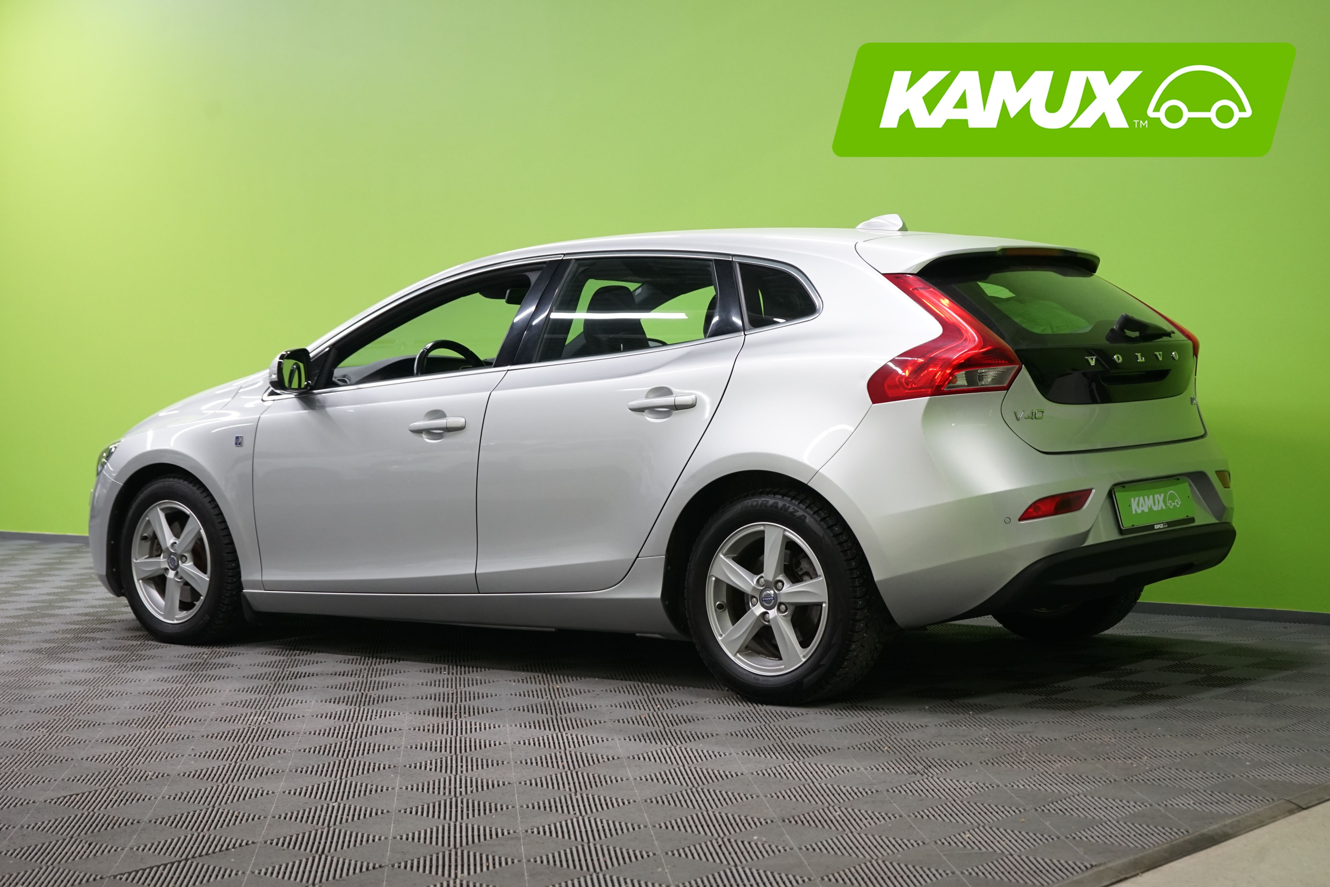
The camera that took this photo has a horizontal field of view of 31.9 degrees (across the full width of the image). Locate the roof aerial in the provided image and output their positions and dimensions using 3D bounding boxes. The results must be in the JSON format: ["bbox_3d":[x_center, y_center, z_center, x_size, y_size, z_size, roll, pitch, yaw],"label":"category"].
[{"bbox_3d":[0.680,-0.695,7.372,0.180,0.057,0.066,1,3,39],"label":"roof aerial"}]

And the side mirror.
[{"bbox_3d":[-1.238,-0.241,7.718,0.130,0.152,0.195,1,3,40],"label":"side mirror"}]

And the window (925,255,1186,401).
[{"bbox_3d":[1.242,-0.358,6.936,1.080,0.555,0.147,-5,-38,-51],"label":"window"}]

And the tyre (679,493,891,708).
[{"bbox_3d":[0.353,0.438,6.724,0.632,0.632,0.210,1,3,39],"label":"tyre"}]

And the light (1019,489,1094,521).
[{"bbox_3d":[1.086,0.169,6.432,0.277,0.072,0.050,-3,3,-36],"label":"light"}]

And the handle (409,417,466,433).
[{"bbox_3d":[-0.715,-0.059,7.333,0.243,0.046,0.052,1,3,40],"label":"handle"}]

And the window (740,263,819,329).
[{"bbox_3d":[0.322,-0.425,6.687,0.300,0.205,0.060,0,-18,36],"label":"window"}]

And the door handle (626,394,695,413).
[{"bbox_3d":[-0.008,-0.118,6.832,0.255,0.046,0.050,1,3,39],"label":"door handle"}]

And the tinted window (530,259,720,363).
[{"bbox_3d":[-0.103,-0.405,7.005,0.646,0.333,0.060,0,-19,38],"label":"tinted window"}]

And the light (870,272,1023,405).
[{"bbox_3d":[0.743,-0.295,6.488,0.440,0.370,0.290,1,3,39],"label":"light"}]

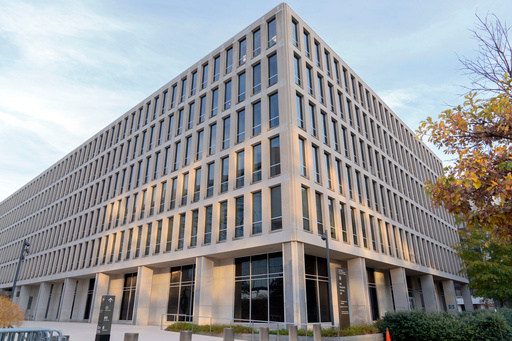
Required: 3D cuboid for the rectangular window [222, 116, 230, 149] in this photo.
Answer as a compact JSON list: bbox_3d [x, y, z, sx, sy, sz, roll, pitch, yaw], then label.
[{"bbox_3d":[-2.415,-3.203,29.199,1.020,3.000,0.200,-19,-30,38],"label":"rectangular window"}]

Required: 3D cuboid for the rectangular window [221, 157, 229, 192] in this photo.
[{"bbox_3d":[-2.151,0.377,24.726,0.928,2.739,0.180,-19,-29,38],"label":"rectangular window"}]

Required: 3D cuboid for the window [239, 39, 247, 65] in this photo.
[{"bbox_3d":[-1.215,-10.605,30.673,1.040,2.970,0.180,-19,-29,38],"label":"window"}]

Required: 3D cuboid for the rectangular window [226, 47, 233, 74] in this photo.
[{"bbox_3d":[-2.250,-9.197,28.760,0.920,2.856,0.150,-19,-30,38],"label":"rectangular window"}]

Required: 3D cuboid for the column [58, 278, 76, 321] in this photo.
[{"bbox_3d":[-23.226,15.938,41.902,0.850,4.900,1.220,-19,-29,38],"label":"column"}]

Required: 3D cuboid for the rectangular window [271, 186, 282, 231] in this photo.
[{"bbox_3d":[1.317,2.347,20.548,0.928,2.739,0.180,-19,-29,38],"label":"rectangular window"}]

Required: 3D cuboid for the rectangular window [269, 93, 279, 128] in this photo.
[{"bbox_3d":[1.425,-4.684,26.469,1.056,3.025,0.197,-19,-30,38],"label":"rectangular window"}]

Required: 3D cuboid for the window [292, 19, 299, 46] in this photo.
[{"bbox_3d":[3.381,-11.915,29.648,0.197,3.025,1.056,-19,-30,38],"label":"window"}]

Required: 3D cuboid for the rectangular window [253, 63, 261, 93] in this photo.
[{"bbox_3d":[0.074,-6.828,25.490,0.920,2.856,0.150,-19,-30,38],"label":"rectangular window"}]

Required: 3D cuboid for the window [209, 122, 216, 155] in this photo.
[{"bbox_3d":[-3.891,-2.803,30.882,1.056,3.025,0.197,-19,-30,38],"label":"window"}]

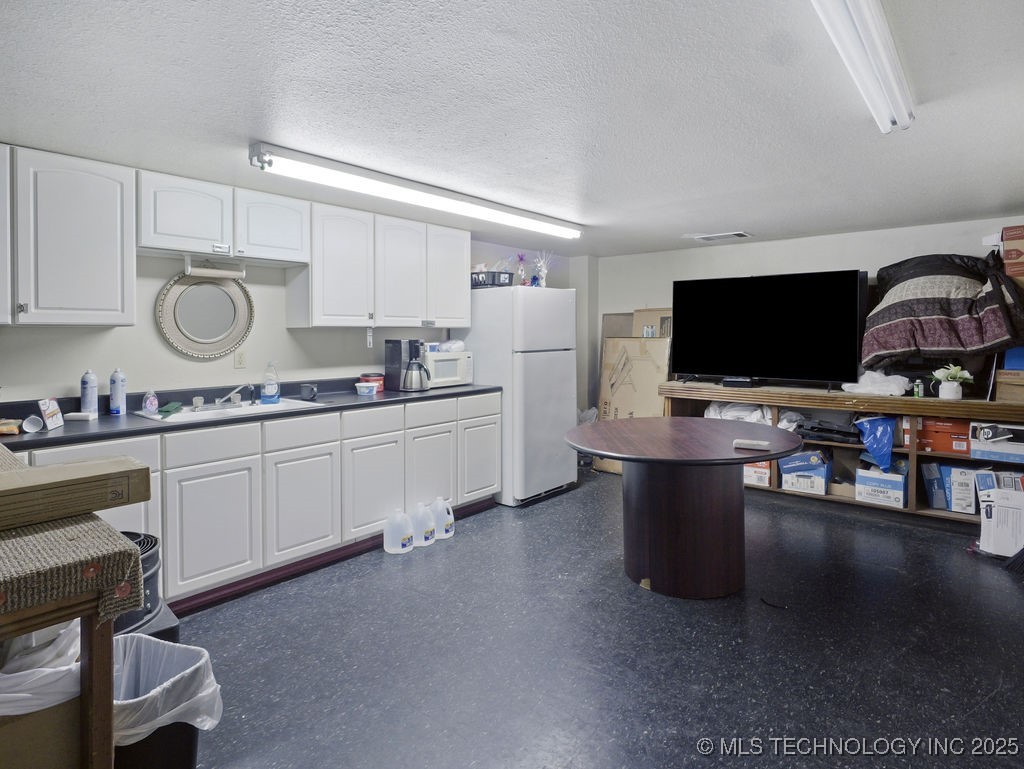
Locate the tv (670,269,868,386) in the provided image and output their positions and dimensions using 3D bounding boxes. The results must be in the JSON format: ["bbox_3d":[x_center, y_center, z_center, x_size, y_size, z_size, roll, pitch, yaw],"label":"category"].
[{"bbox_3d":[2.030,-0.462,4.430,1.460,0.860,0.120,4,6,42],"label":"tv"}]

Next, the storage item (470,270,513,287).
[{"bbox_3d":[-0.165,-0.872,4.440,0.330,0.130,0.220,4,6,41],"label":"storage item"}]

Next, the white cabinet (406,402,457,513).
[{"bbox_3d":[-0.758,0.486,3.799,0.590,0.778,0.462,5,7,41],"label":"white cabinet"}]

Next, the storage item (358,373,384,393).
[{"bbox_3d":[-1.016,-0.012,3.876,0.157,0.115,0.157,5,7,41],"label":"storage item"}]

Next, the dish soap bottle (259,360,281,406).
[{"bbox_3d":[-1.387,-0.007,3.058,0.105,0.237,0.062,-3,6,-31],"label":"dish soap bottle"}]

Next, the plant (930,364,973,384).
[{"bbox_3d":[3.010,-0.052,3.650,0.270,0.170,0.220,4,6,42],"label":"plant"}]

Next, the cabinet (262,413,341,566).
[{"bbox_3d":[-1.358,0.545,3.111,0.590,0.761,0.452,5,7,41],"label":"cabinet"}]

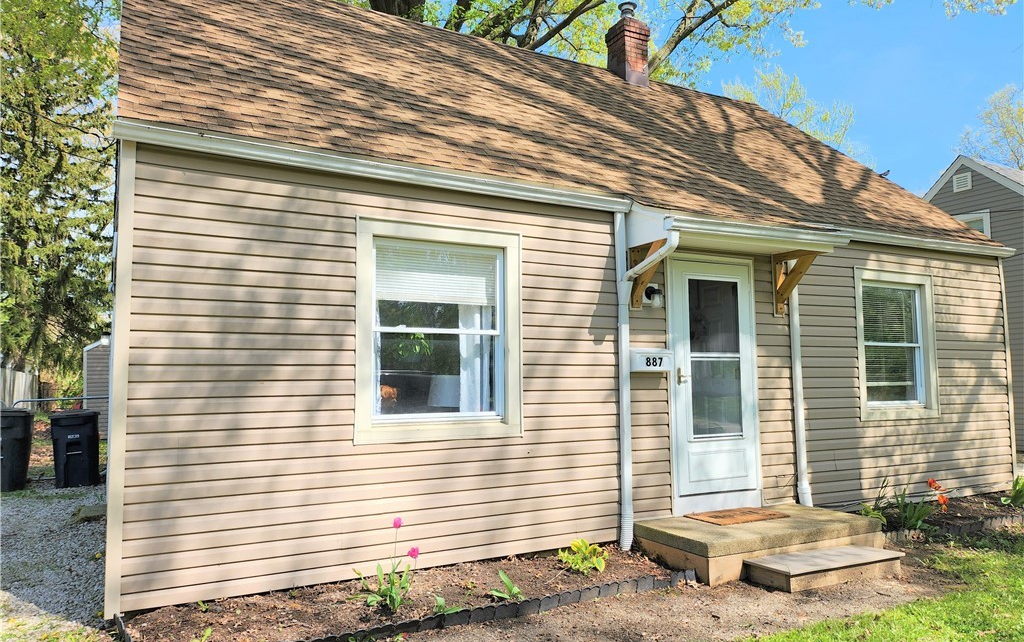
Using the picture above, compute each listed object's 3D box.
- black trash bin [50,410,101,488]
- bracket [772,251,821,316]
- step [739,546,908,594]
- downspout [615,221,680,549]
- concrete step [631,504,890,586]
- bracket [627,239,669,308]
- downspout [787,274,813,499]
[{"bbox_3d":[-6.288,1.822,10.228,0.610,1.050,0.750,2,-5,-29],"label":"black trash bin"},{"bbox_3d":[2.643,-0.355,6.586,0.115,0.575,0.440,2,-5,-29],"label":"bracket"},{"bbox_3d":[2.265,1.774,5.134,1.170,0.128,0.415,2,-5,-29],"label":"step"},{"bbox_3d":[1.076,0.448,5.570,0.185,2.720,0.590,2,-5,-29],"label":"downspout"},{"bbox_3d":[1.960,1.758,5.740,1.875,0.264,0.945,2,-5,-29],"label":"concrete step"},{"bbox_3d":[1.143,-0.411,5.767,0.115,0.575,0.440,2,-5,-29],"label":"bracket"},{"bbox_3d":[2.730,0.568,6.755,0.100,2.390,0.090,2,-5,-29],"label":"downspout"}]

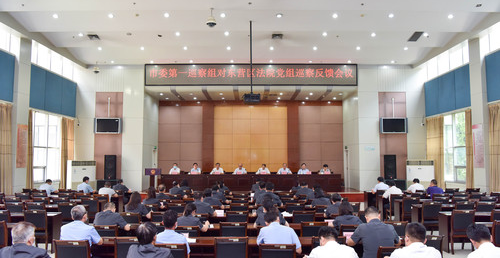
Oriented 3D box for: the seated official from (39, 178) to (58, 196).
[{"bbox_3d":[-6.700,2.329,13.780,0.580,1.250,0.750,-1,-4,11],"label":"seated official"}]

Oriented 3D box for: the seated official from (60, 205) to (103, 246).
[{"bbox_3d":[-2.105,1.653,5.345,0.580,1.367,0.800,-1,-4,10],"label":"seated official"}]

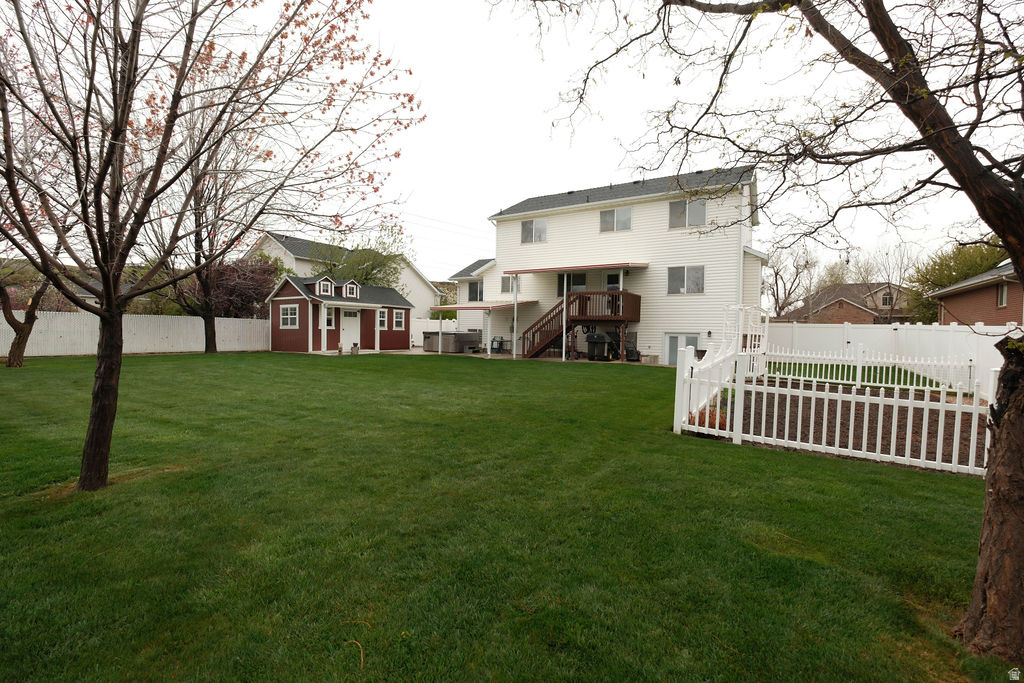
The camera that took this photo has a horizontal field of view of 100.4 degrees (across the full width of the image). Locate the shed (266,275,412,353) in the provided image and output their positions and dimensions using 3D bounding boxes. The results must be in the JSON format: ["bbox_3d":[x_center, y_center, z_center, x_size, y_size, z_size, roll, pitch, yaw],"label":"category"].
[{"bbox_3d":[-8.908,-1.368,23.350,4.100,3.730,7.000,2,2,30],"label":"shed"}]

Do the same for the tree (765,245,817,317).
[{"bbox_3d":[29.294,-4.693,45.130,5.500,11.077,5.500,2,2,30],"label":"tree"}]

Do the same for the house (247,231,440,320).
[{"bbox_3d":[-13.231,-3.250,32.567,8.600,7.200,13.500,2,2,30],"label":"house"}]

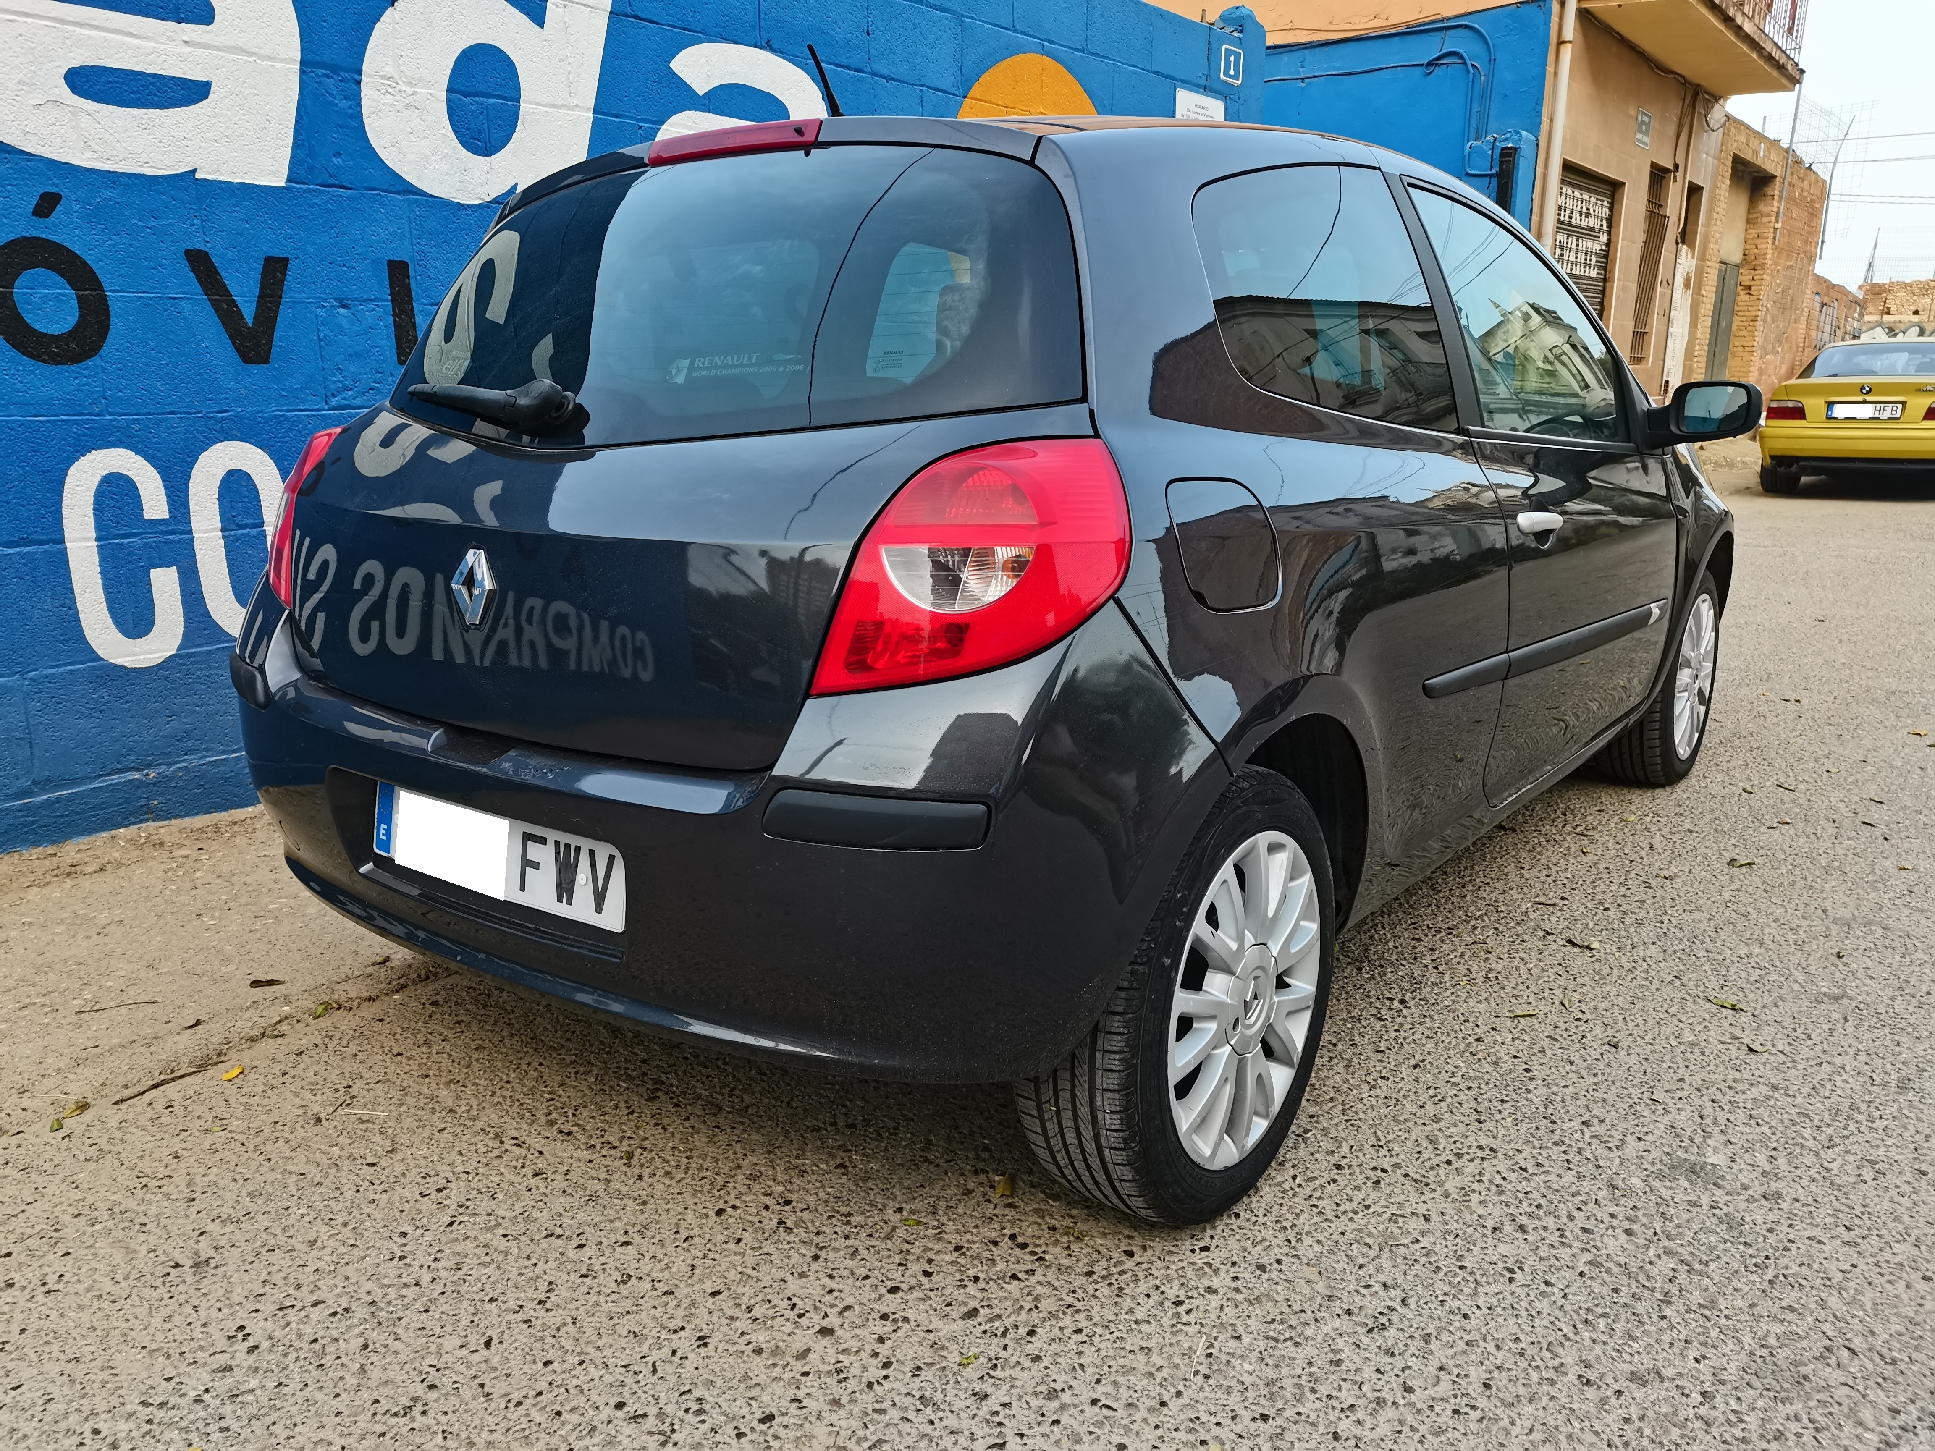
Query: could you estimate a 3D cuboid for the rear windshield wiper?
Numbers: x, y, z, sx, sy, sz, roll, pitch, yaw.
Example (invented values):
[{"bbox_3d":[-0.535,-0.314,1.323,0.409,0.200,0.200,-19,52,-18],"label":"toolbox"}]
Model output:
[{"bbox_3d":[-0.659,-0.431,1.974,0.390,0.070,0.085,10,17,36],"label":"rear windshield wiper"}]

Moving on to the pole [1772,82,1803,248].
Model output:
[{"bbox_3d":[9.819,-6.753,17.383,0.060,1.910,0.060,12,18,35],"label":"pole"}]

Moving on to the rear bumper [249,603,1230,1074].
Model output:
[{"bbox_3d":[-0.495,0.055,1.988,1.680,0.580,0.460,10,17,36],"label":"rear bumper"}]

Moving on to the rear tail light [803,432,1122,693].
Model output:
[{"bbox_3d":[0.028,-0.167,1.543,0.265,0.265,0.330,10,17,36],"label":"rear tail light"}]

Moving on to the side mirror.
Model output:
[{"bbox_3d":[1.602,-0.675,3.150,0.235,0.148,0.160,10,17,36],"label":"side mirror"}]

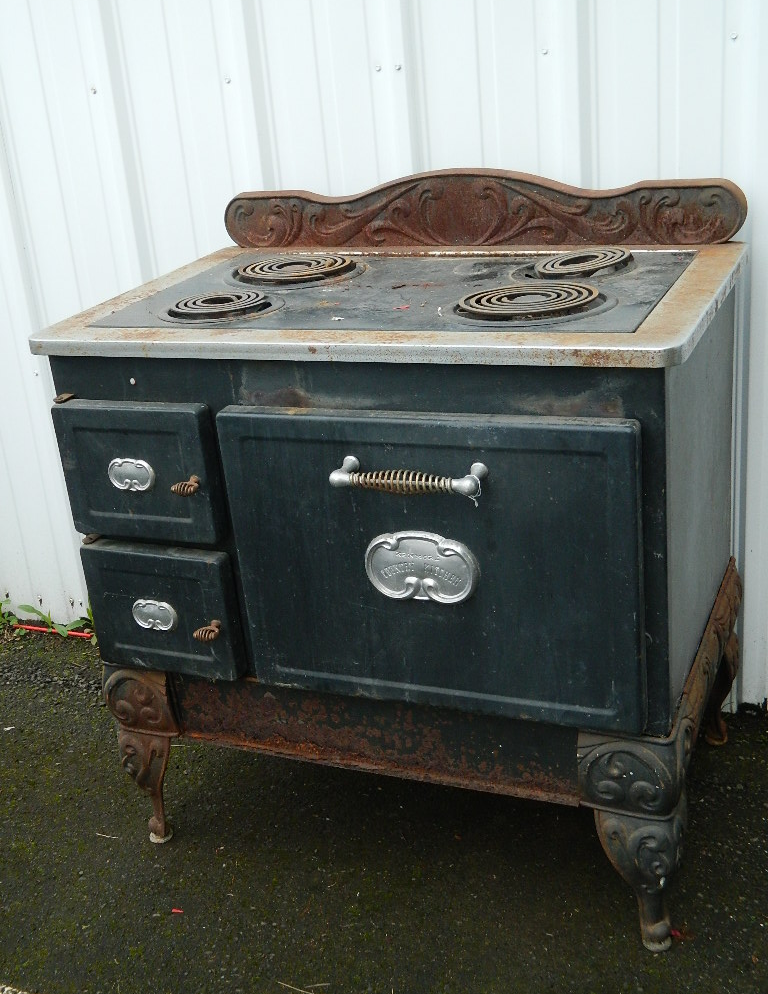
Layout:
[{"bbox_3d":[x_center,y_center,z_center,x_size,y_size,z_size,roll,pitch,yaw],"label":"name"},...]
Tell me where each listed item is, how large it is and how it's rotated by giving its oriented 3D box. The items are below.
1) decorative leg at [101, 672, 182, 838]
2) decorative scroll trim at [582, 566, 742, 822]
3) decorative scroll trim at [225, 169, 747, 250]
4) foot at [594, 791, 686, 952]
[{"bbox_3d":[-0.367,0.420,2.069,0.124,0.362,0.122,4,24,23],"label":"decorative leg"},{"bbox_3d":[0.449,0.270,1.902,0.146,0.140,0.586,4,24,23],"label":"decorative scroll trim"},{"bbox_3d":[0.141,-0.492,2.064,0.934,0.125,0.032,4,24,23],"label":"decorative scroll trim"},{"bbox_3d":[0.386,0.522,1.769,0.126,0.254,0.122,4,24,23],"label":"foot"}]

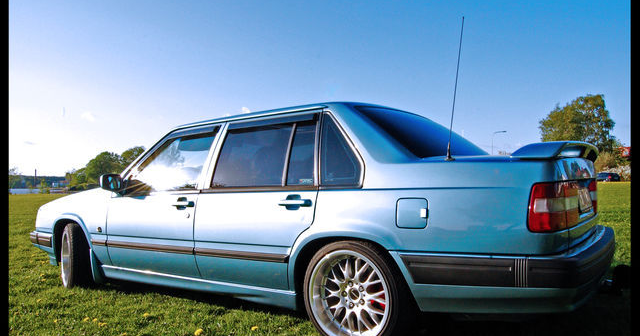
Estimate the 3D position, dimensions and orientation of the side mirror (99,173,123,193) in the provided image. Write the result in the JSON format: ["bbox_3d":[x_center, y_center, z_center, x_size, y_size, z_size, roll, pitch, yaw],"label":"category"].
[{"bbox_3d":[-1.558,0.117,3.554,0.120,0.135,0.190,-3,-2,34],"label":"side mirror"}]

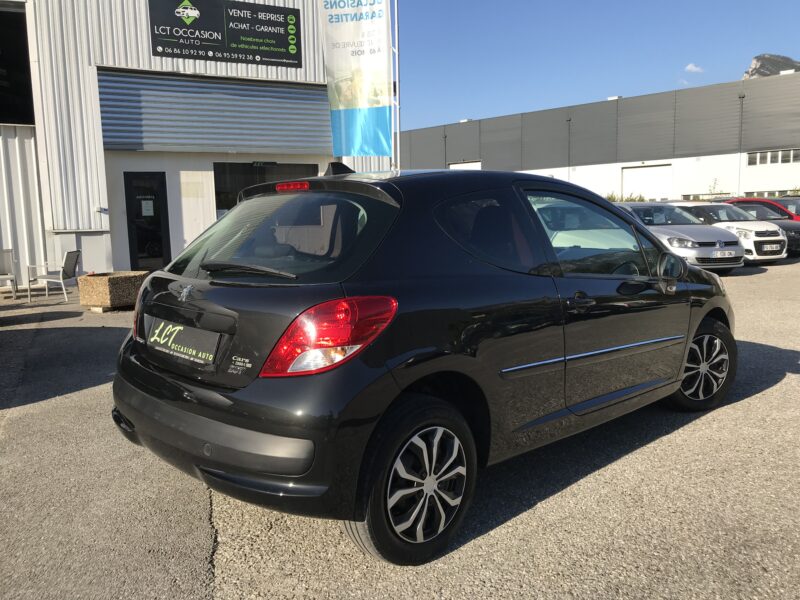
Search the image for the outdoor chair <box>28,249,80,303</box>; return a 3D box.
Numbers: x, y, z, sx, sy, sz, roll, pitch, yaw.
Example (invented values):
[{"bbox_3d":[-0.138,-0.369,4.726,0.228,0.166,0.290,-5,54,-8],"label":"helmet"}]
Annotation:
[{"bbox_3d":[-6.054,-0.423,11.332,0.660,0.860,0.570,-1,7,-4],"label":"outdoor chair"}]

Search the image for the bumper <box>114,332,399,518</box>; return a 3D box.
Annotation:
[{"bbox_3d":[-0.748,0.407,2.541,0.430,0.490,1.700,-7,9,-44],"label":"bumper"}]

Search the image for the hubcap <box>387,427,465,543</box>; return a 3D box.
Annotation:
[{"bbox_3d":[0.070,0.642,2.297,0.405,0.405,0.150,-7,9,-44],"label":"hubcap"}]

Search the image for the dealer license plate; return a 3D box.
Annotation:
[{"bbox_3d":[-0.822,0.148,2.441,0.520,0.112,0.020,6,-7,45],"label":"dealer license plate"}]

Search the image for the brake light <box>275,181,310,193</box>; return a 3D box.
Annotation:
[{"bbox_3d":[-0.448,-0.479,2.741,0.035,0.036,0.245,-7,9,-44],"label":"brake light"}]

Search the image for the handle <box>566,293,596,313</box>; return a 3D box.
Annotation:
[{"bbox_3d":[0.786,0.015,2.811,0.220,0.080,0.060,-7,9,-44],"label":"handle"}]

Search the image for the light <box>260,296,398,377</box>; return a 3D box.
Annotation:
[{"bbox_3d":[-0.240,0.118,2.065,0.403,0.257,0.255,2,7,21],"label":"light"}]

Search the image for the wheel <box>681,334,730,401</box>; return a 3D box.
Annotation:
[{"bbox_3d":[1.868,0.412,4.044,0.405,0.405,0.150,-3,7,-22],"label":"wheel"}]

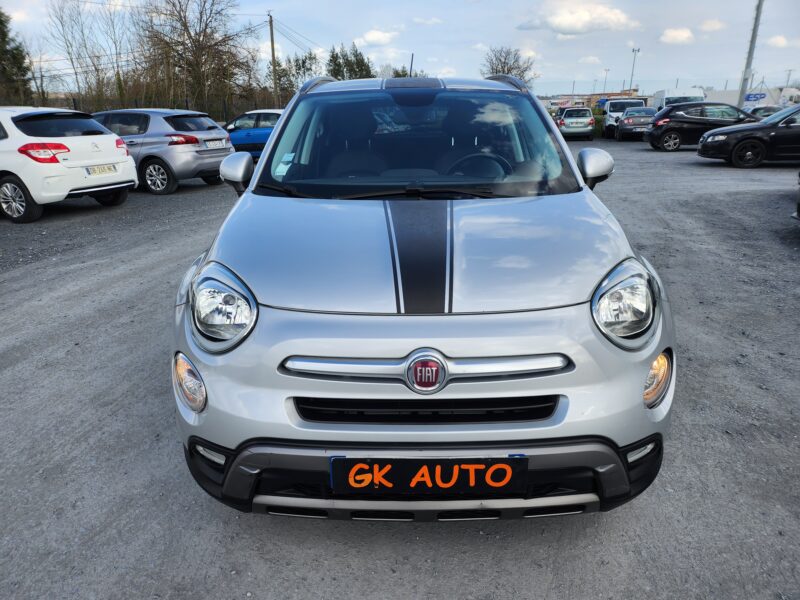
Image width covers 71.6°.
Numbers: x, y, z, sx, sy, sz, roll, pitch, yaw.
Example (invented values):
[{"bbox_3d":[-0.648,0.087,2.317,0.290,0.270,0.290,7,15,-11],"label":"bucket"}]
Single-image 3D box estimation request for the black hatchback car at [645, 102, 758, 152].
[{"bbox_3d":[9.871,-5.419,17.328,3.960,1.460,1.760,4,20,12],"label":"black hatchback car"}]

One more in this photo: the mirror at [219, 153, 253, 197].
[{"bbox_3d":[-0.838,-0.647,2.860,0.185,0.205,0.140,0,19,0],"label":"mirror"}]

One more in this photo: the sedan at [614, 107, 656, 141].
[{"bbox_3d":[10.750,-7.900,24.680,1.830,1.470,4.750,5,20,16],"label":"sedan"}]

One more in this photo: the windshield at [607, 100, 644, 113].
[{"bbox_3d":[11.100,-9.470,27.200,1.650,0.580,0.500,6,20,16],"label":"windshield"}]

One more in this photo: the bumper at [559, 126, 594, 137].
[{"bbox_3d":[8.200,-7.800,25.680,1.630,0.440,0.400,5,20,16],"label":"bumper"}]

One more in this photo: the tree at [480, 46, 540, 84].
[{"bbox_3d":[9.155,-18.116,46.661,5.000,6.100,4.800,-1,19,0],"label":"tree"}]

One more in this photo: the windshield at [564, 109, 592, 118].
[{"bbox_3d":[8.230,-8.600,25.580,1.270,0.420,0.260,5,20,16],"label":"windshield"}]

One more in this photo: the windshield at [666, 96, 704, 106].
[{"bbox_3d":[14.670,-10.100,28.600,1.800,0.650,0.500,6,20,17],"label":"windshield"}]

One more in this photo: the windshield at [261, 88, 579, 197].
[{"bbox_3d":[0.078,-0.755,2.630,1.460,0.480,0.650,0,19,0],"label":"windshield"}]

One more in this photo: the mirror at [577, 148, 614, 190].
[{"bbox_3d":[0.966,-0.672,2.787,0.200,0.190,0.150,-1,19,0],"label":"mirror"}]

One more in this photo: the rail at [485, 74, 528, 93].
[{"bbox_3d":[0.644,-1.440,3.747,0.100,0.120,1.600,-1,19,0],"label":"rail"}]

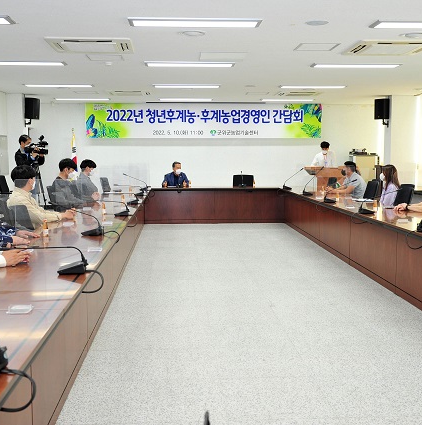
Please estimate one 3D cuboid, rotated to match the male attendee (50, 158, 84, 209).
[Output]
[{"bbox_3d":[-1.825,0.006,7.743,0.660,1.340,0.520,0,5,-3],"label":"male attendee"}]

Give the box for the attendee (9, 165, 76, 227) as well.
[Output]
[{"bbox_3d":[-1.843,0.180,6.301,0.820,1.340,0.560,-2,6,-18],"label":"attendee"}]

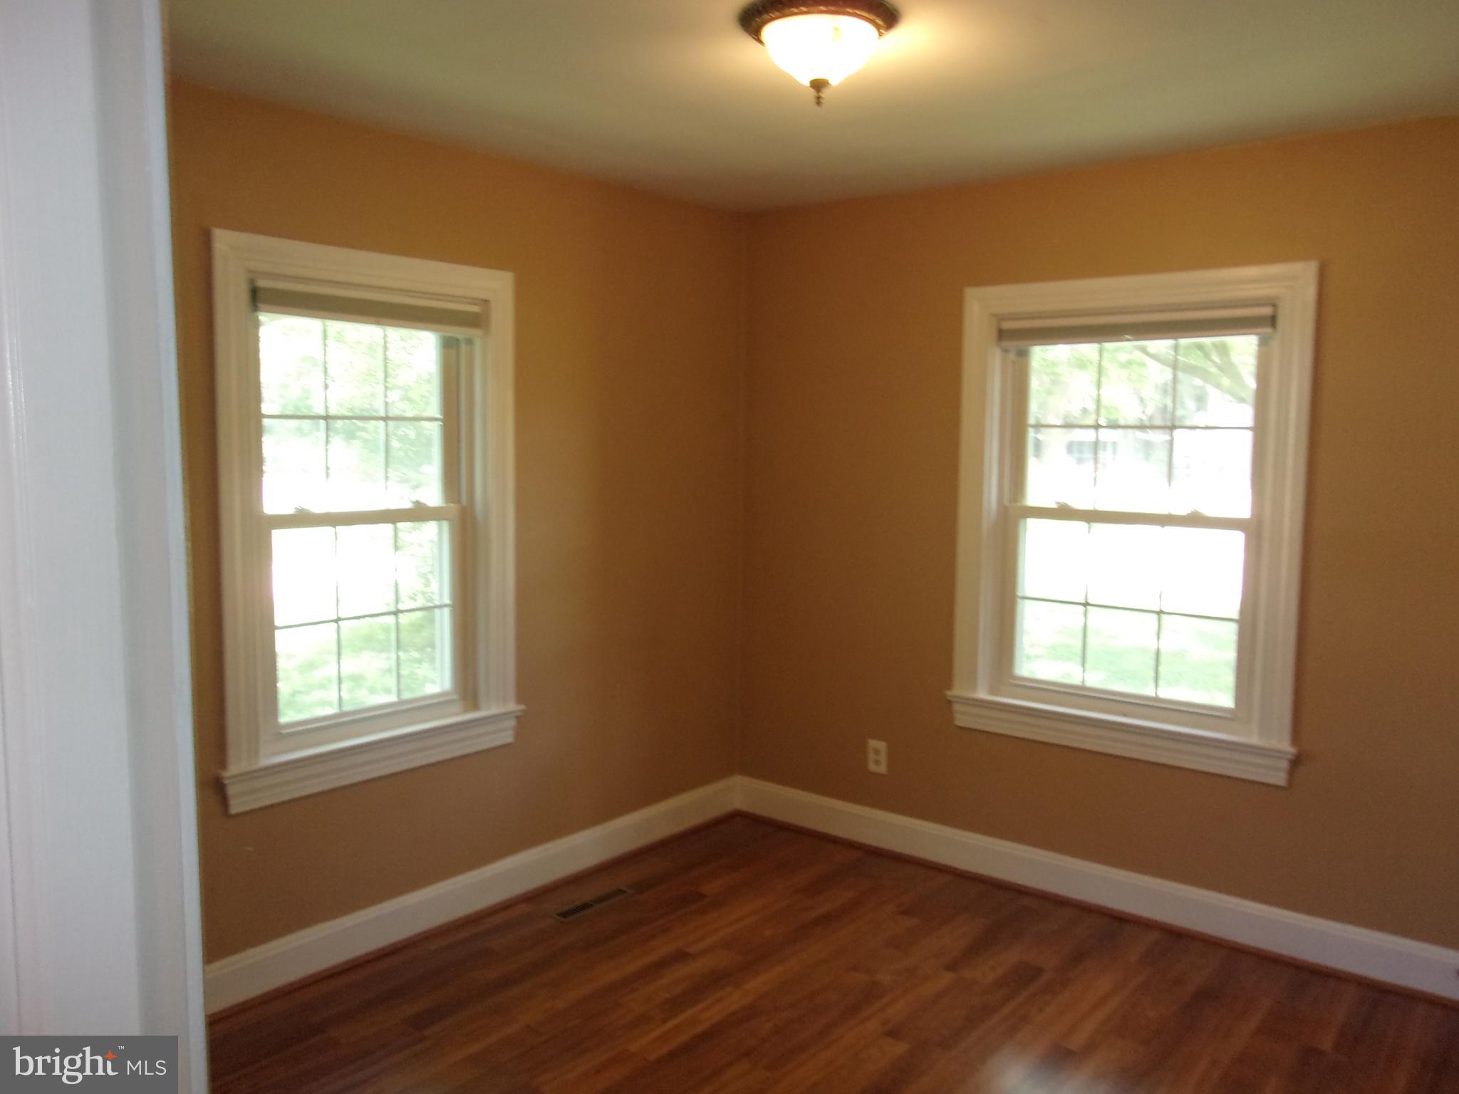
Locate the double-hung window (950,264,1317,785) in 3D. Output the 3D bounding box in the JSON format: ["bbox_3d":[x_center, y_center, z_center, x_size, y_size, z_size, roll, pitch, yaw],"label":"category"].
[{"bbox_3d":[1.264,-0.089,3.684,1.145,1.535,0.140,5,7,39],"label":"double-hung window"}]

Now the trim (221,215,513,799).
[{"bbox_3d":[-1.031,-0.080,3.343,0.125,1.528,1.015,5,7,39],"label":"trim"}]

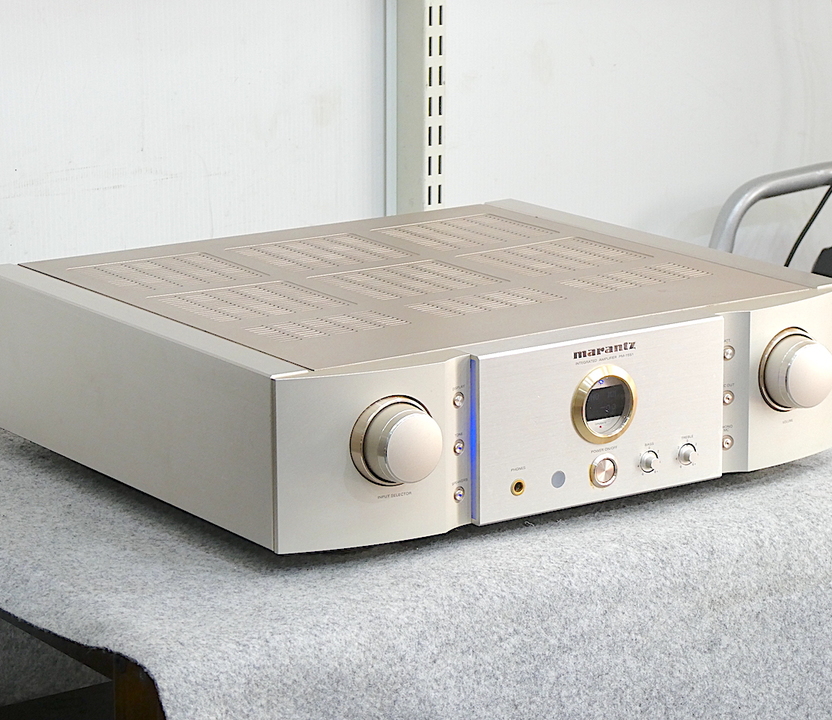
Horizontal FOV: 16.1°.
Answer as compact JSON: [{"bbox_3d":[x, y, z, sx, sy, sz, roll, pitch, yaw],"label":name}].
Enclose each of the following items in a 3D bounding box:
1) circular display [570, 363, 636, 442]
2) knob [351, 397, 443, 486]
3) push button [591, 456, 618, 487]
[{"bbox_3d":[0.114,0.027,1.759,0.049,0.049,0.006,-9,17,-34],"label":"circular display"},{"bbox_3d":[-0.007,0.048,1.672,0.052,0.052,0.024,-9,17,-34],"label":"knob"},{"bbox_3d":[0.114,0.067,1.769,0.022,0.022,0.005,-9,17,-34],"label":"push button"}]

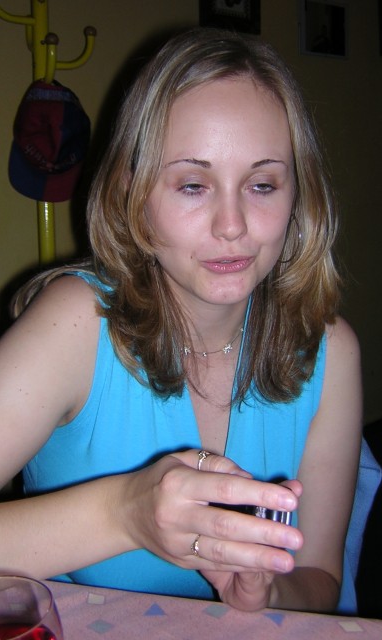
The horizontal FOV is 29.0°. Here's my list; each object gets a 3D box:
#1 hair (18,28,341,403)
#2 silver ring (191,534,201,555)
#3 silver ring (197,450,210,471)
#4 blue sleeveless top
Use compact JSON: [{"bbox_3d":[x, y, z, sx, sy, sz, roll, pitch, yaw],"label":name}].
[{"bbox_3d":[-0.014,-0.098,0.715,0.280,0.340,0.240,-4,17,-12],"label":"hair"},{"bbox_3d":[0.005,0.158,0.515,0.005,0.019,0.020,11,-2,19],"label":"silver ring"},{"bbox_3d":[0.009,0.105,0.540,0.005,0.021,0.020,18,42,15],"label":"silver ring"},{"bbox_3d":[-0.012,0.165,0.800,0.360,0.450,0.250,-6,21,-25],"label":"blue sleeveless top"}]

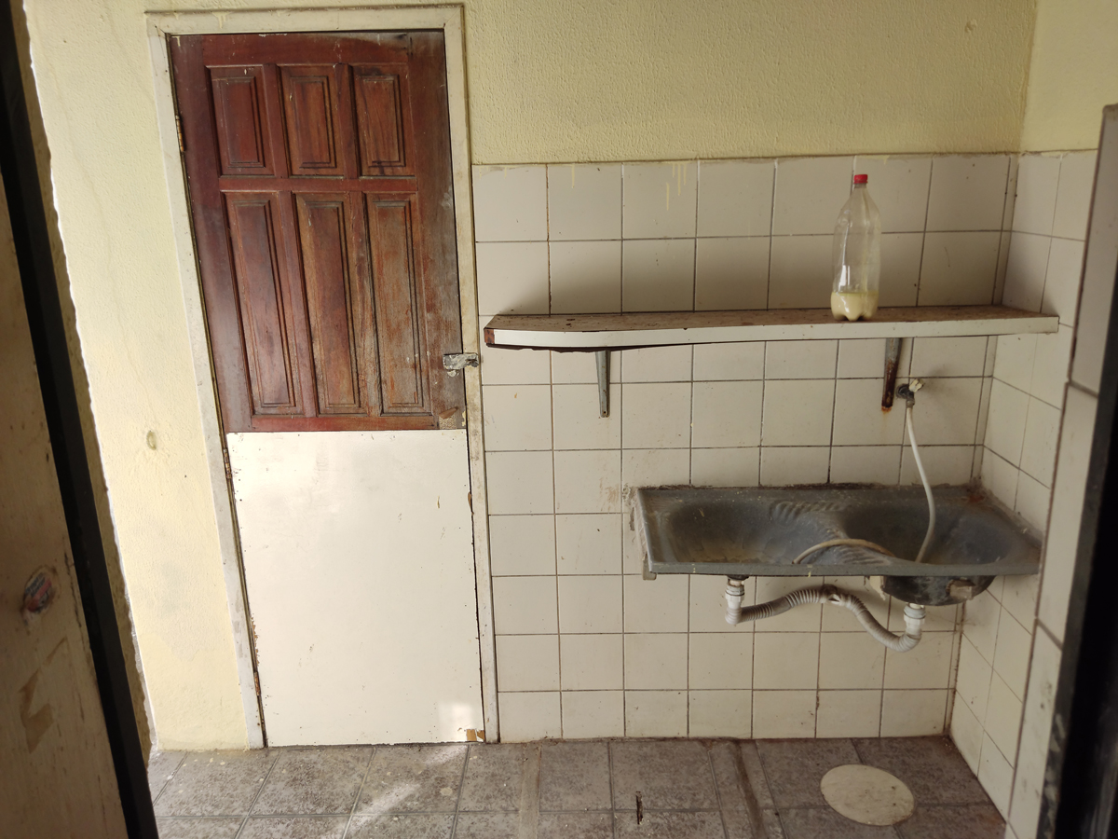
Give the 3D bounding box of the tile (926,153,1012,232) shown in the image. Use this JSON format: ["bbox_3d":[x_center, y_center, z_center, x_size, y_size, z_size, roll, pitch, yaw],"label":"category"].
[{"bbox_3d":[1.062,-0.594,2.118,0.198,0.197,0.009,-1,15,2],"label":"tile"}]

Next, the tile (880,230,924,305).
[{"bbox_3d":[0.871,-0.400,2.174,0.198,0.195,0.010,-1,15,2],"label":"tile"}]

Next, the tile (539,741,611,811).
[{"bbox_3d":[0.049,1.080,2.447,0.208,0.010,0.291,-1,15,2],"label":"tile"}]

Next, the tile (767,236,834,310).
[{"bbox_3d":[0.671,-0.396,2.182,0.198,0.195,0.010,-1,15,2],"label":"tile"}]

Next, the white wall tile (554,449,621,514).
[{"bbox_3d":[0.087,0.183,2.364,0.198,0.195,0.010,-1,15,2],"label":"white wall tile"}]

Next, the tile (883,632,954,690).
[{"bbox_3d":[1.107,0.742,2.490,0.200,0.197,0.010,-1,15,2],"label":"tile"}]

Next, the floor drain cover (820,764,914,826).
[{"bbox_3d":[0.892,1.083,2.337,0.252,0.010,0.252,-1,15,2],"label":"floor drain cover"}]

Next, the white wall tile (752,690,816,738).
[{"bbox_3d":[0.710,0.929,2.556,0.200,0.175,0.010,-1,15,2],"label":"white wall tile"}]

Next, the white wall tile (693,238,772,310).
[{"bbox_3d":[0.469,-0.393,2.188,0.198,0.197,0.009,-1,15,2],"label":"white wall tile"}]

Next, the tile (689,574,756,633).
[{"bbox_3d":[0.494,0.555,2.440,0.198,0.197,0.009,-1,15,2],"label":"tile"}]

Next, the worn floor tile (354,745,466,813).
[{"bbox_3d":[-0.439,1.086,2.441,0.297,0.010,0.297,-1,15,2],"label":"worn floor tile"}]

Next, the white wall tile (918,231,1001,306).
[{"bbox_3d":[1.076,-0.405,2.180,0.200,0.197,0.010,-1,15,2],"label":"white wall tile"}]

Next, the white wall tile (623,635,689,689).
[{"bbox_3d":[0.300,0.748,2.497,0.198,0.197,0.009,-1,15,2],"label":"white wall tile"}]

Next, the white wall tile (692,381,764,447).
[{"bbox_3d":[0.484,-0.013,2.308,0.200,0.197,0.010,-1,15,2],"label":"white wall tile"}]

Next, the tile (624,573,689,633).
[{"bbox_3d":[0.298,0.563,2.472,0.200,0.197,0.010,-1,15,2],"label":"tile"}]

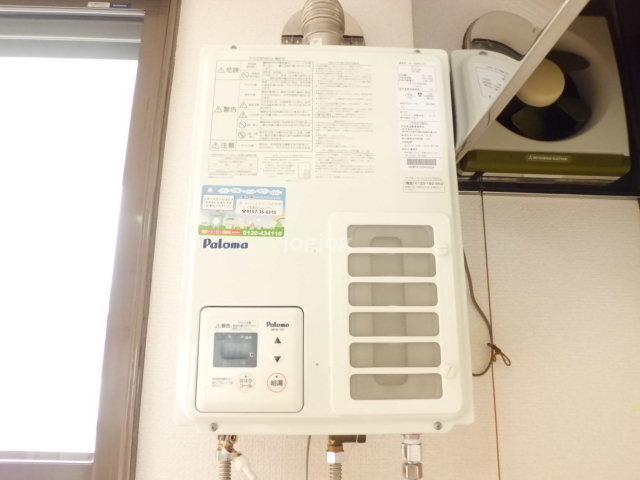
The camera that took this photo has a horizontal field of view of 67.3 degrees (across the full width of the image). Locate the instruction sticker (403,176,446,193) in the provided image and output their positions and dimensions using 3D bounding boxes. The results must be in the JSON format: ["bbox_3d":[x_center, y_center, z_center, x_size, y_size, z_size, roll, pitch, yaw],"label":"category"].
[{"bbox_3d":[0.135,-0.071,0.623,0.053,0.021,0.002,0,-14,-2],"label":"instruction sticker"}]

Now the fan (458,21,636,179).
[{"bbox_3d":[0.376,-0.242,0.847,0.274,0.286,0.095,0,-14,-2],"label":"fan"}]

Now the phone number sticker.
[{"bbox_3d":[-0.097,-0.036,0.607,0.107,0.065,0.002,0,-14,-2],"label":"phone number sticker"}]

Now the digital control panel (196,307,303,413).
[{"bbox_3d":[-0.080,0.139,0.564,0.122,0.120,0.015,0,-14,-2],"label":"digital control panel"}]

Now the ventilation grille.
[{"bbox_3d":[0.088,0.083,0.574,0.107,0.206,0.012,1,-14,-2],"label":"ventilation grille"}]

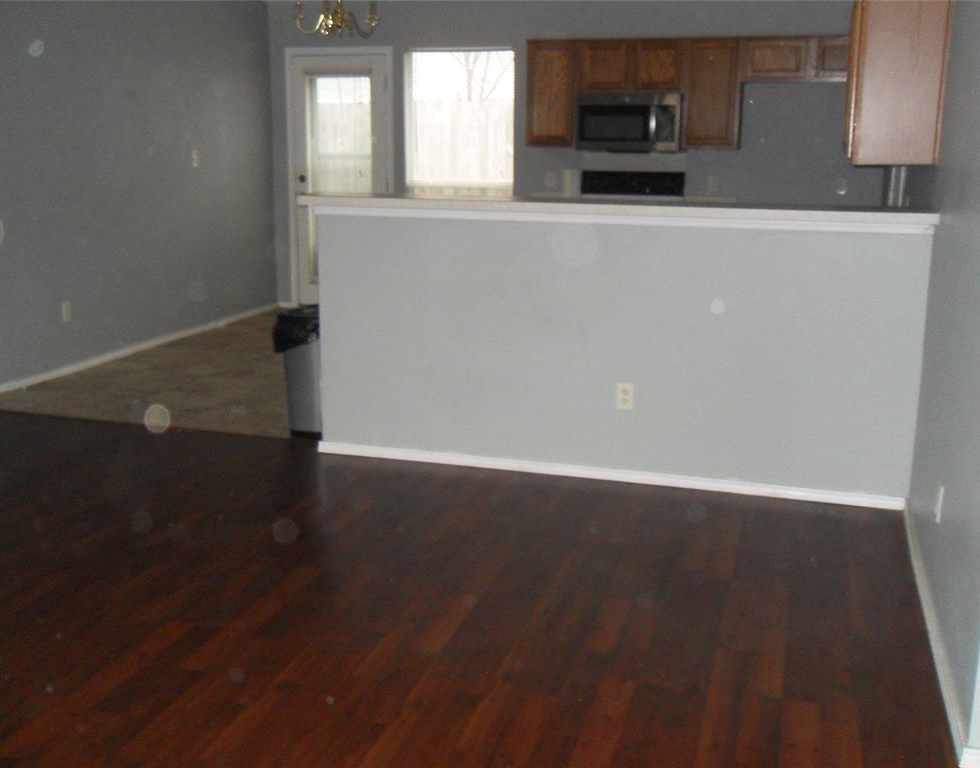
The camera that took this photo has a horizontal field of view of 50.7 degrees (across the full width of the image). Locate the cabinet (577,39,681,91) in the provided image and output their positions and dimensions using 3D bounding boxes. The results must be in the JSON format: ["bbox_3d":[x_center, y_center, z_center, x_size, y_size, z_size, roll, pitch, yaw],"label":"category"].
[{"bbox_3d":[1.032,-2.299,7.517,0.756,0.352,0.320,4,14,17],"label":"cabinet"}]

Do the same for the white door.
[{"bbox_3d":[-1.224,-1.669,8.582,0.941,2.127,0.090,4,14,17],"label":"white door"}]

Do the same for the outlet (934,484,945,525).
[{"bbox_3d":[1.355,0.368,3.110,0.015,0.115,0.072,4,14,17],"label":"outlet"}]

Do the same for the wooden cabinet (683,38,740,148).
[{"bbox_3d":[1.588,-2.063,7.393,0.412,0.747,0.320,4,14,17],"label":"wooden cabinet"}]

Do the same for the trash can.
[{"bbox_3d":[-0.831,-0.070,5.102,0.320,0.620,0.330,4,14,17],"label":"trash can"}]

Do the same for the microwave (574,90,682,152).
[{"bbox_3d":[1.042,-1.911,7.562,0.757,0.411,0.400,4,14,17],"label":"microwave"}]

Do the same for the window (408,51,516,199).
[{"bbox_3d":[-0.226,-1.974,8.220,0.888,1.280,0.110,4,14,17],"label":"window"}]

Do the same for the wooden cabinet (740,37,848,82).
[{"bbox_3d":[2.225,-2.231,7.148,0.920,0.300,0.320,4,14,17],"label":"wooden cabinet"}]

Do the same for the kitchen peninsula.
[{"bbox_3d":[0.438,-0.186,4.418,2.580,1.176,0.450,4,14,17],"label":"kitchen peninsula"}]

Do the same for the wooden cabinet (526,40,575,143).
[{"bbox_3d":[0.497,-2.149,7.725,0.363,0.747,0.320,4,14,17],"label":"wooden cabinet"}]

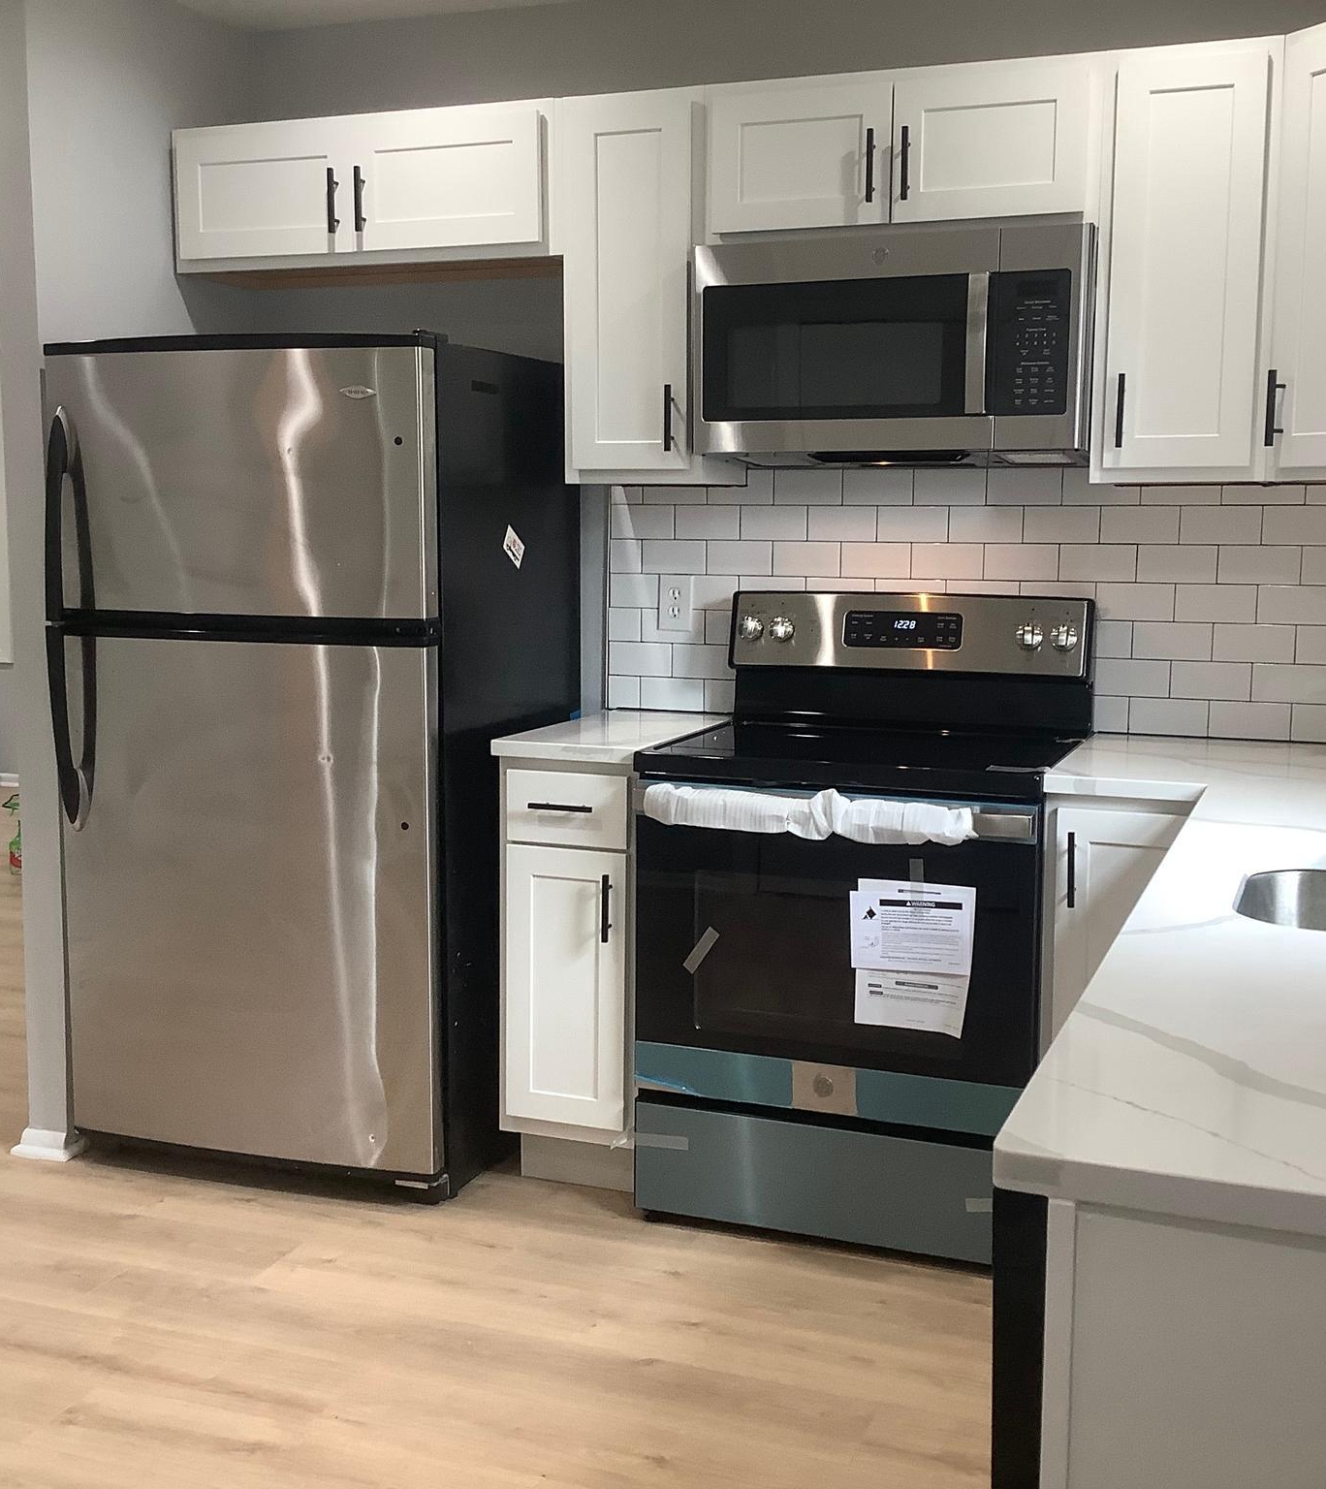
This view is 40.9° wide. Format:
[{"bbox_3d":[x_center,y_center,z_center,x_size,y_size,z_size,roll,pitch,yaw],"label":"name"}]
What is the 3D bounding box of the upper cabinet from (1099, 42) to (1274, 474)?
[{"bbox_3d":[0.990,-0.879,3.339,0.312,0.771,0.327,3,8,20],"label":"upper cabinet"}]

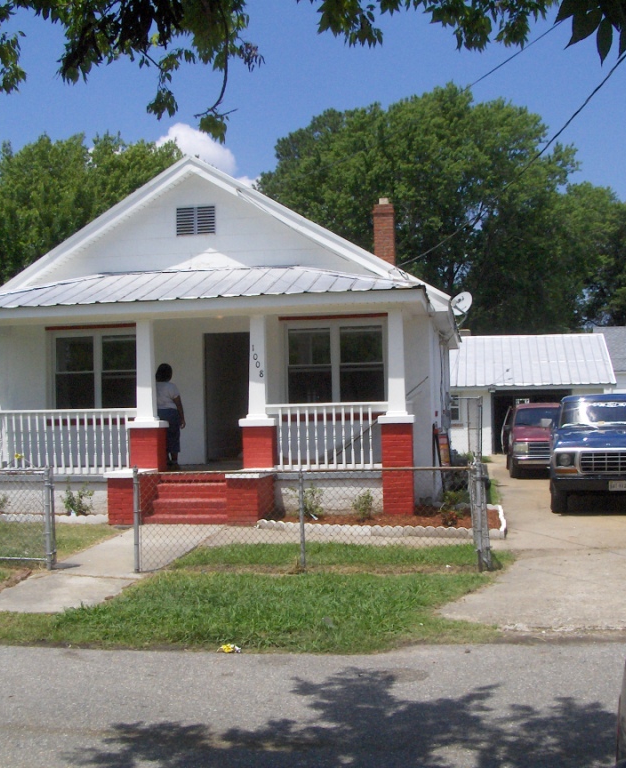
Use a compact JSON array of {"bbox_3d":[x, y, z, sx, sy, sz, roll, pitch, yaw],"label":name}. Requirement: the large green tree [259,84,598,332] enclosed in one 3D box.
[{"bbox_3d":[5.200,-5.488,46.000,15.000,16.200,14.000,-1,-1,10],"label":"large green tree"}]

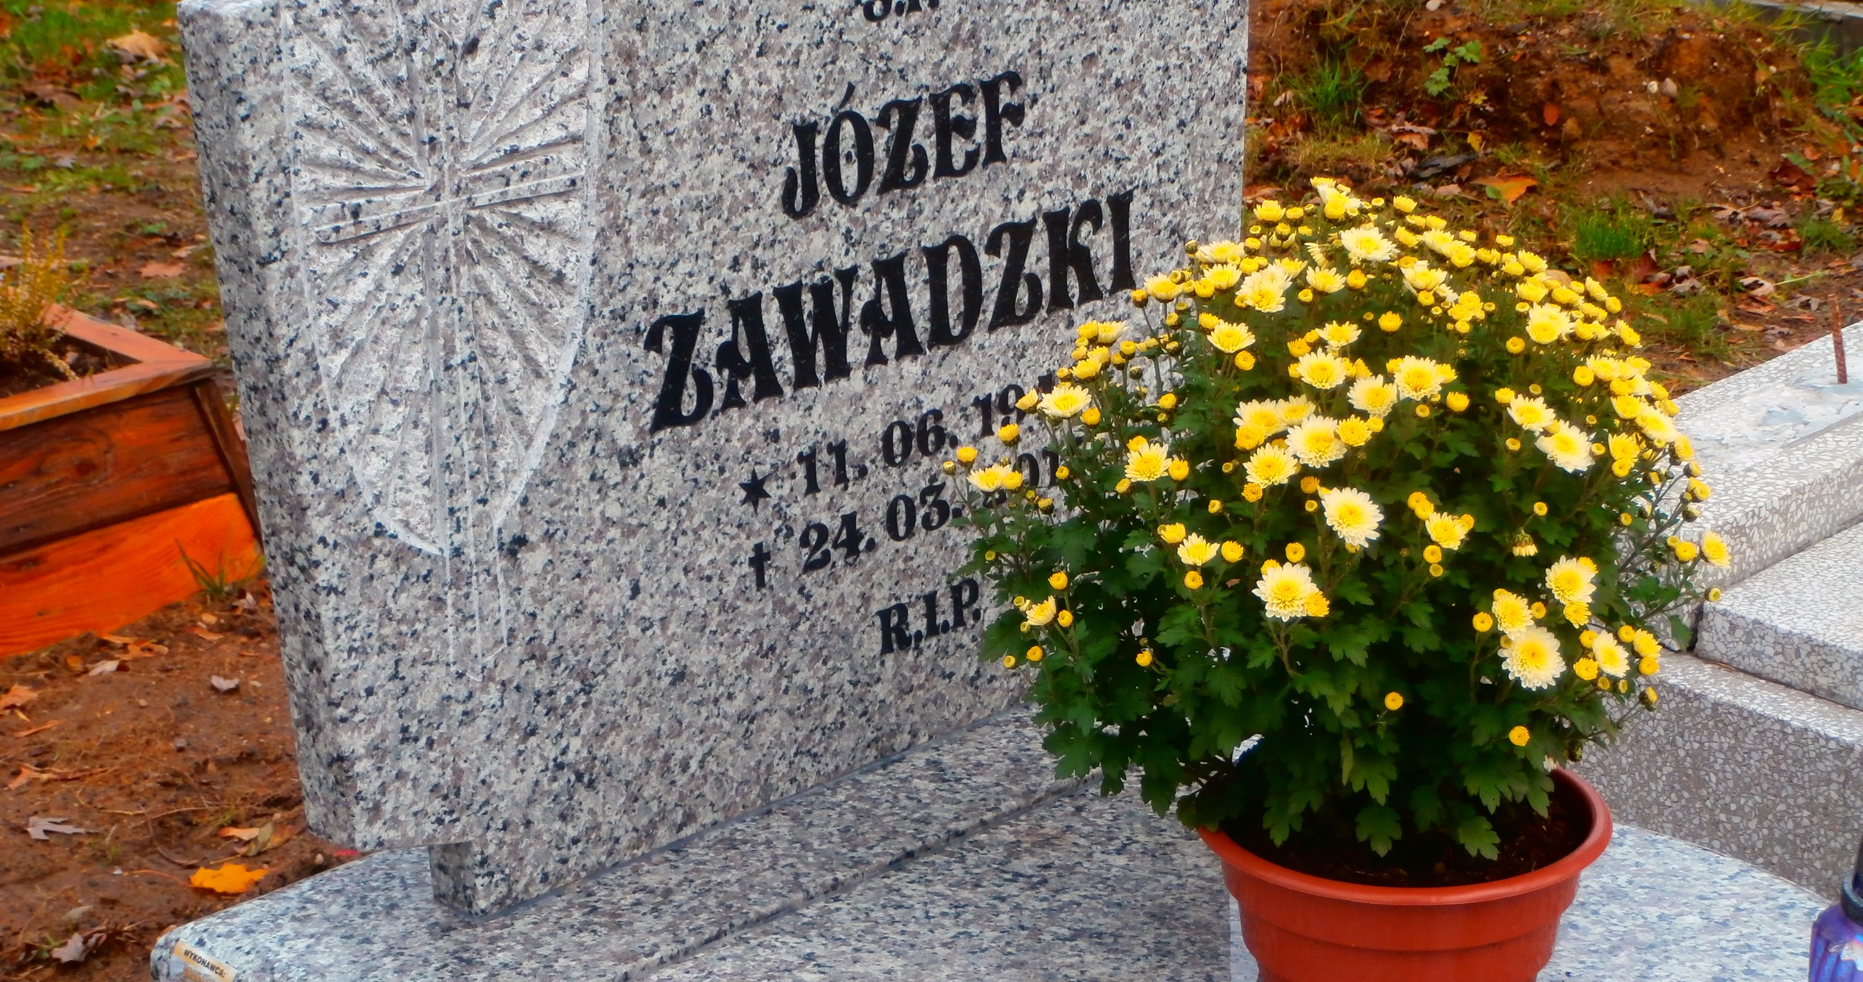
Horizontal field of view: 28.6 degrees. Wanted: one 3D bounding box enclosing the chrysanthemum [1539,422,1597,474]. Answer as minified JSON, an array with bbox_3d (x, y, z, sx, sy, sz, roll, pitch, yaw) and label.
[{"bbox_3d":[0.358,-0.025,2.063,0.034,0.020,0.034,13,55,-20],"label":"chrysanthemum"}]

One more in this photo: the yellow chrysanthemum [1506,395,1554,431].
[{"bbox_3d":[0.338,-0.043,2.063,0.029,0.017,0.029,20,42,0],"label":"yellow chrysanthemum"}]

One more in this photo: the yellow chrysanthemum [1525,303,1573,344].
[{"bbox_3d":[0.351,-0.096,2.080,0.026,0.015,0.026,-7,44,-14],"label":"yellow chrysanthemum"}]

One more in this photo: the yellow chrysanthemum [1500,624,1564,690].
[{"bbox_3d":[0.333,0.092,2.033,0.036,0.036,0.016,-2,-20,-2],"label":"yellow chrysanthemum"}]

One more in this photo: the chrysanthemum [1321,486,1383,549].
[{"bbox_3d":[0.229,0.014,1.988,0.035,0.035,0.015,0,-9,0],"label":"chrysanthemum"}]

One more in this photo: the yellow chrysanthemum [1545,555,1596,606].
[{"bbox_3d":[0.355,0.050,2.031,0.029,0.029,0.015,-10,-14,-24],"label":"yellow chrysanthemum"}]

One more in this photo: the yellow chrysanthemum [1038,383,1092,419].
[{"bbox_3d":[0.076,-0.051,2.096,0.031,0.014,0.031,-12,30,2],"label":"yellow chrysanthemum"}]

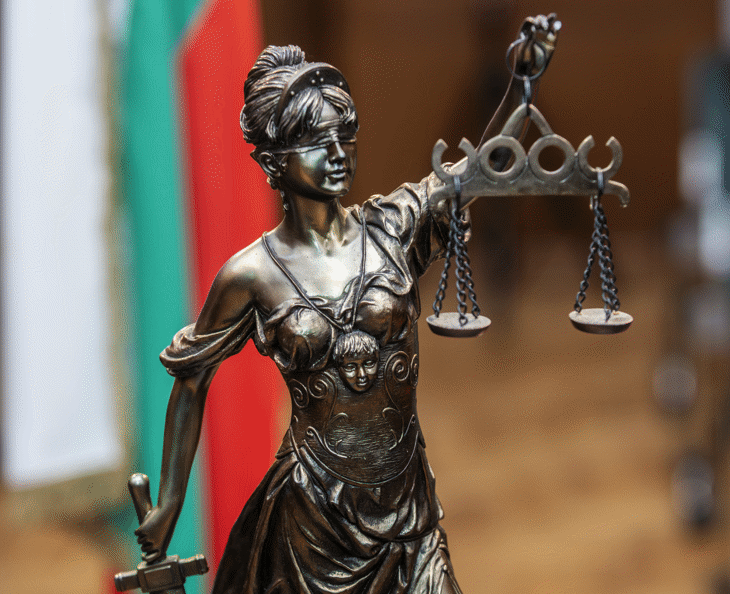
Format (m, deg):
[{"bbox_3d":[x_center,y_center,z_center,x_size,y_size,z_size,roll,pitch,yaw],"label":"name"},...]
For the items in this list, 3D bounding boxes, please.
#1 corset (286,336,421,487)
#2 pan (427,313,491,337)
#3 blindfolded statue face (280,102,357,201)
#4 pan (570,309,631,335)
[{"bbox_3d":[-0.003,0.031,0.688,0.036,0.040,0.027,-6,15,-7],"label":"corset"},{"bbox_3d":[0.026,0.008,0.672,0.018,0.003,0.018,0,15,0],"label":"pan"},{"bbox_3d":[-0.013,-0.040,0.668,0.019,0.025,0.013,-10,18,-33],"label":"blindfolded statue face"},{"bbox_3d":[0.066,0.007,0.676,0.018,0.003,0.018,0,15,0],"label":"pan"}]

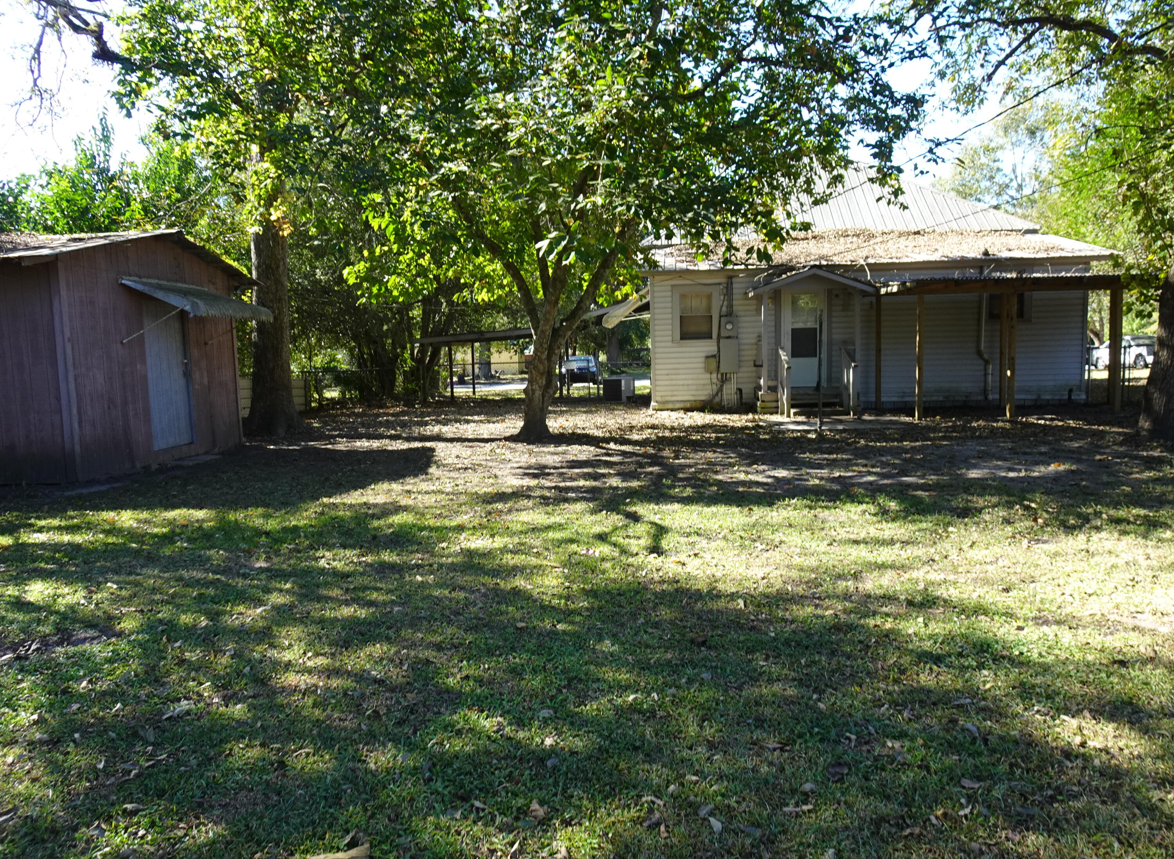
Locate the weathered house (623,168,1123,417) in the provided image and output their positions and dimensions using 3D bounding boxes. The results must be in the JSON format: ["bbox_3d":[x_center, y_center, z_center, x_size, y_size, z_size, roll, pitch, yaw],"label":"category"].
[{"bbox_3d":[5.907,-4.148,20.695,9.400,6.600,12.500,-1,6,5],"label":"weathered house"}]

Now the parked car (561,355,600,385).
[{"bbox_3d":[-0.351,-3.209,44.500,1.800,1.580,4.600,-1,6,5],"label":"parked car"}]

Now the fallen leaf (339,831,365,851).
[{"bbox_3d":[-0.627,1.096,2.168,0.058,0.028,0.037,0,6,19],"label":"fallen leaf"}]

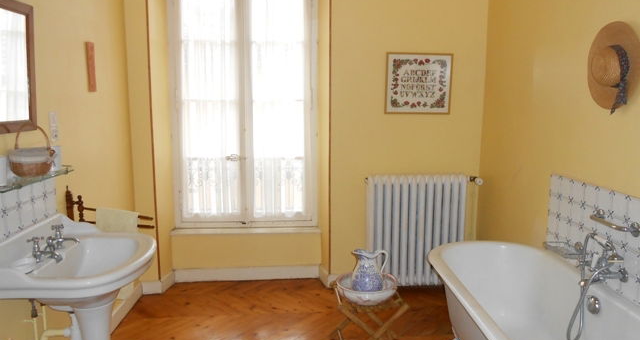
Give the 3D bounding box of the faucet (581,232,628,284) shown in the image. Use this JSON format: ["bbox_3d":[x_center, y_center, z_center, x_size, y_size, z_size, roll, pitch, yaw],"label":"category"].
[{"bbox_3d":[1.244,0.396,2.147,0.175,0.220,0.230,0,8,-3],"label":"faucet"}]

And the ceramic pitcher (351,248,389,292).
[{"bbox_3d":[0.282,0.588,2.765,0.210,0.270,0.175,0,8,-3],"label":"ceramic pitcher"}]

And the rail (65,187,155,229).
[{"bbox_3d":[-1.068,0.226,2.426,0.520,0.250,0.180,2,8,10],"label":"rail"}]

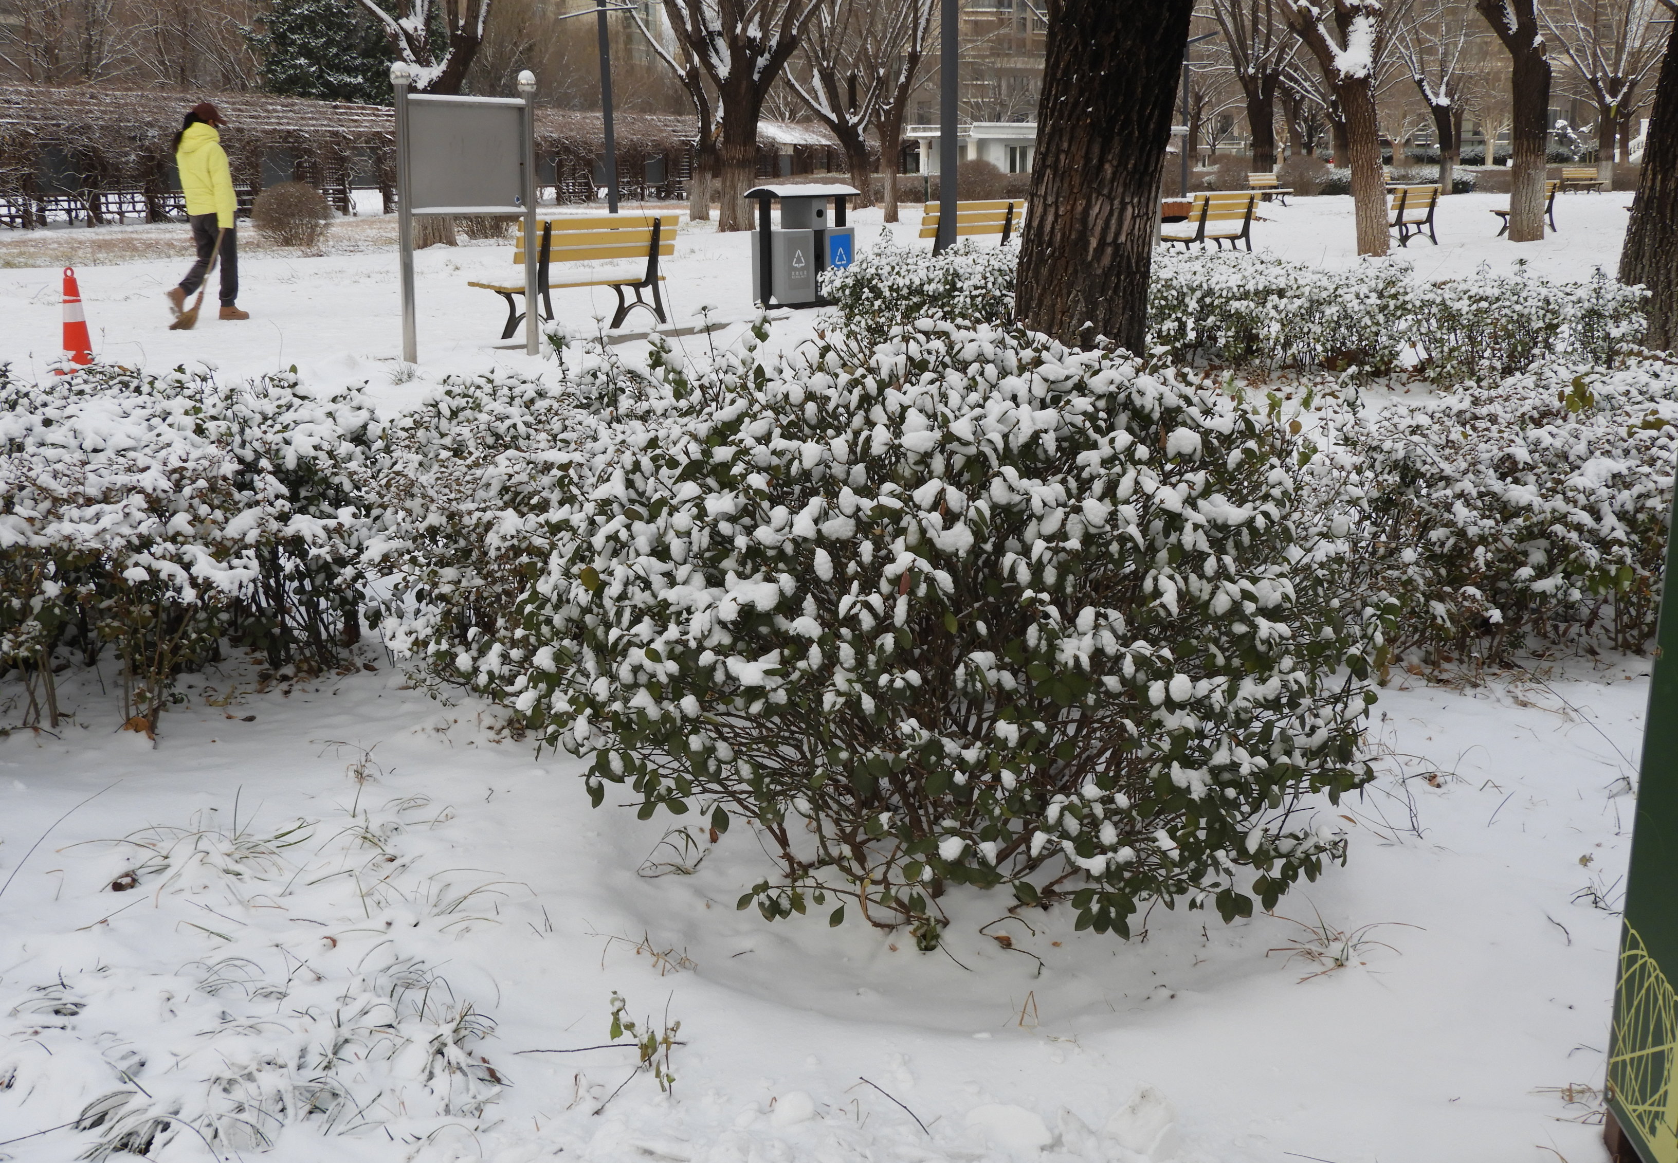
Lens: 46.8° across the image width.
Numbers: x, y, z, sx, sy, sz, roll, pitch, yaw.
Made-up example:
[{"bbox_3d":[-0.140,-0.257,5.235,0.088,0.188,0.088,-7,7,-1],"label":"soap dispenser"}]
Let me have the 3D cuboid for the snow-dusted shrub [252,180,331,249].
[{"bbox_3d":[-8.414,-5.639,29.689,1.168,1.027,1.168,0,12,0],"label":"snow-dusted shrub"}]

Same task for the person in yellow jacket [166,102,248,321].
[{"bbox_3d":[-5.046,-2.899,15.308,0.620,1.670,0.500,-7,14,-27],"label":"person in yellow jacket"}]

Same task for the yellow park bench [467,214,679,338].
[{"bbox_3d":[-1.808,-2.150,13.655,0.654,0.828,1.521,9,16,38],"label":"yellow park bench"}]

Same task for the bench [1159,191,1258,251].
[{"bbox_3d":[4.193,-3.959,21.900,0.654,0.828,1.521,10,16,39],"label":"bench"}]

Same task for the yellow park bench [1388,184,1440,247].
[{"bbox_3d":[7.895,-5.100,27.161,0.654,0.828,1.521,9,16,39],"label":"yellow park bench"}]

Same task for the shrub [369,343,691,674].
[{"bbox_3d":[-0.705,-0.192,4.918,0.900,0.660,0.920,0,12,0],"label":"shrub"}]

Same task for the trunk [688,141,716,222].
[{"bbox_3d":[-2.999,-8.791,42.372,0.550,1.784,0.550,0,12,0],"label":"trunk"}]

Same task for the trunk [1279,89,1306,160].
[{"bbox_3d":[16.808,-16.397,72.194,0.800,3.841,0.800,0,12,0],"label":"trunk"}]

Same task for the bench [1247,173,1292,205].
[{"bbox_3d":[10.858,-9.840,48.853,0.654,0.828,1.521,9,15,37],"label":"bench"}]

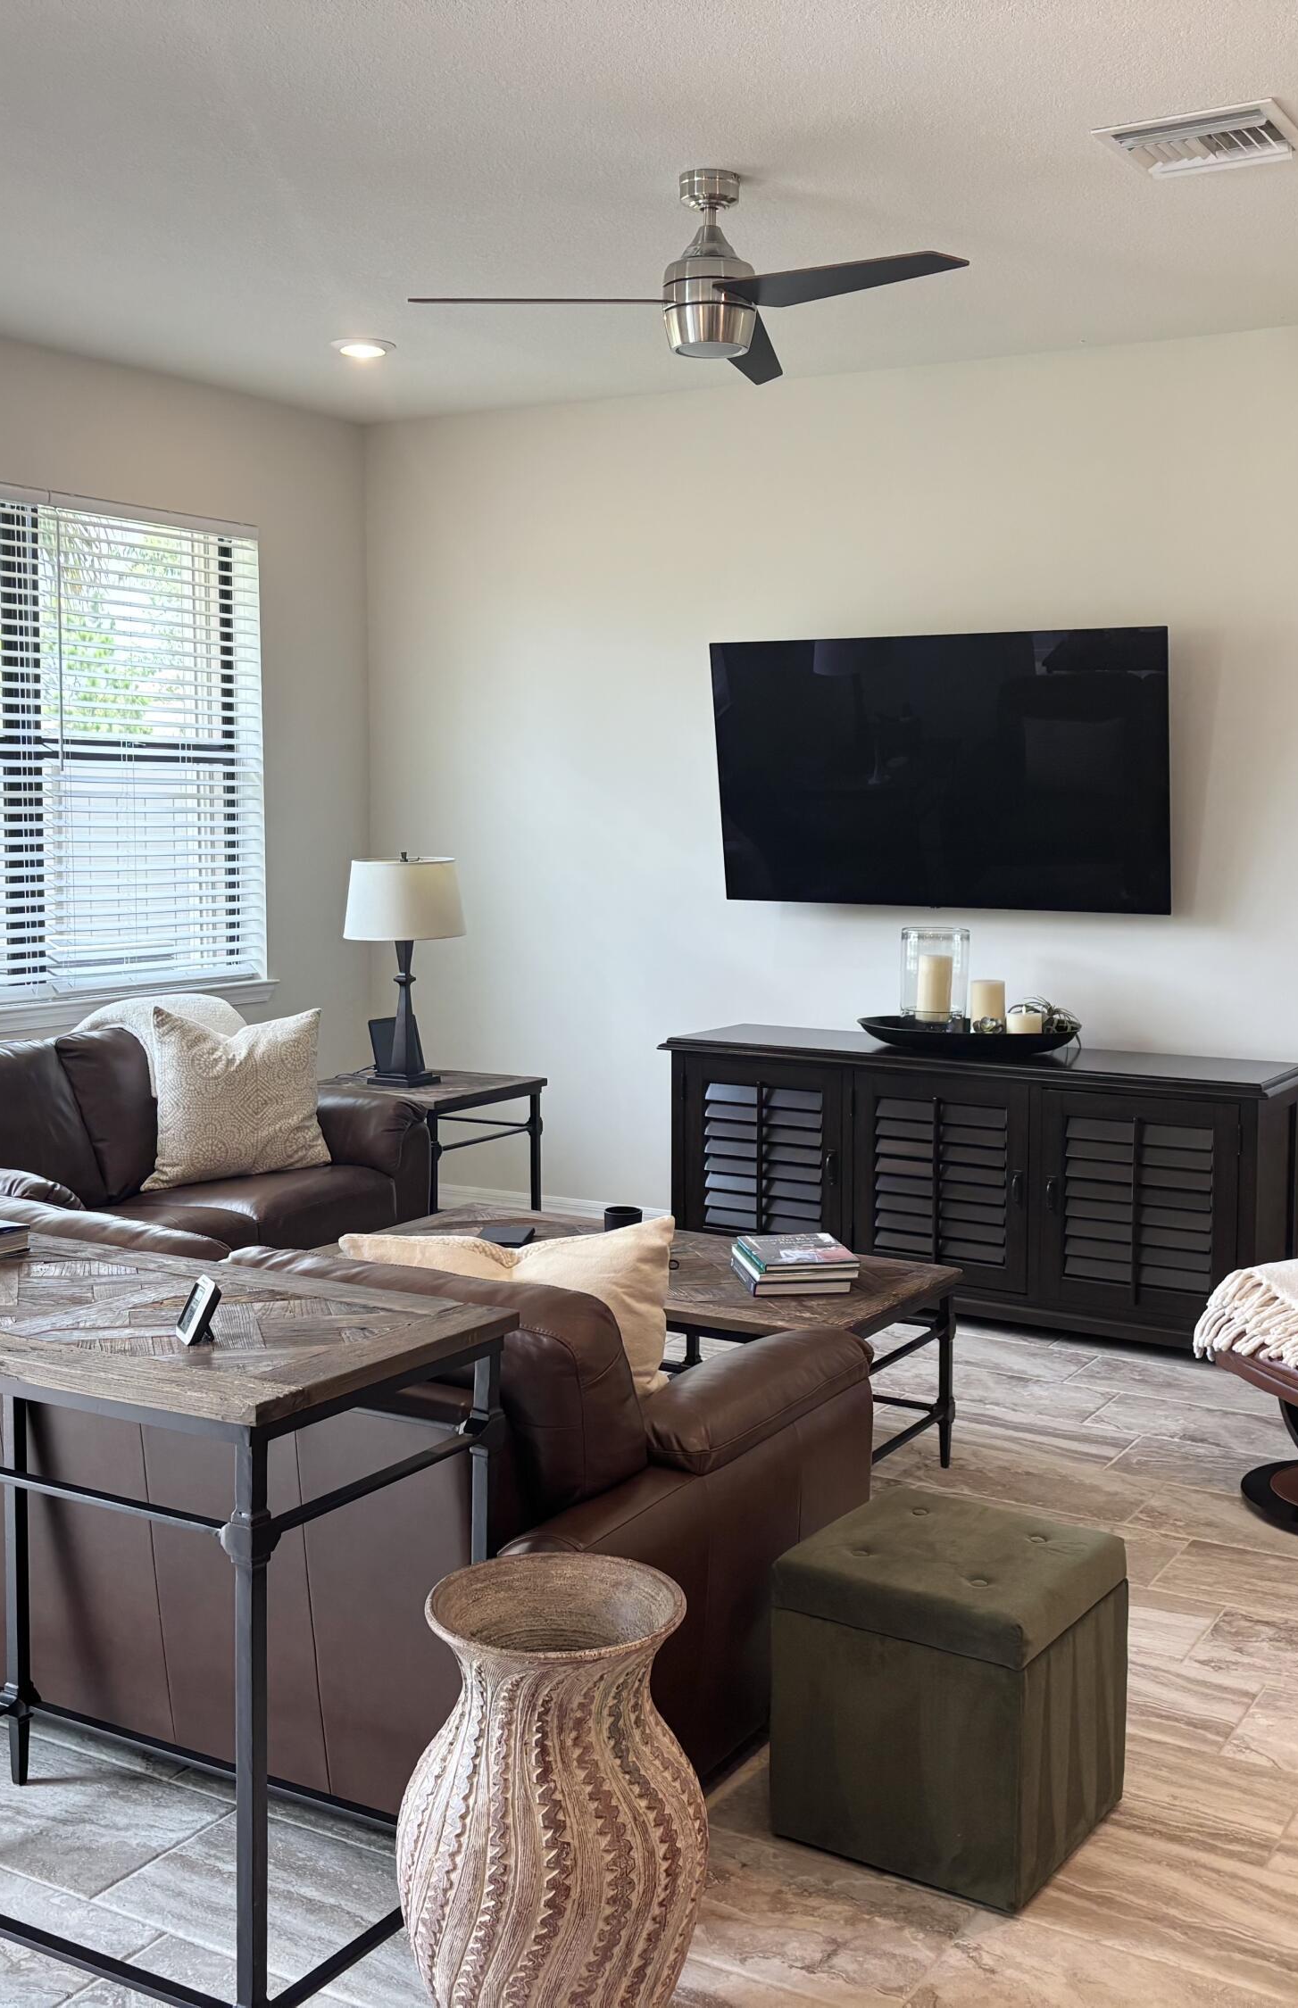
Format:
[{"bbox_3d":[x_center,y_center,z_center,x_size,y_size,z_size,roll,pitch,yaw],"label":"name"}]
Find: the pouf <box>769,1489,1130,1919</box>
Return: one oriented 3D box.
[{"bbox_3d":[0.449,1.032,3.050,0.397,0.425,0.398,4,7,31],"label":"pouf"}]

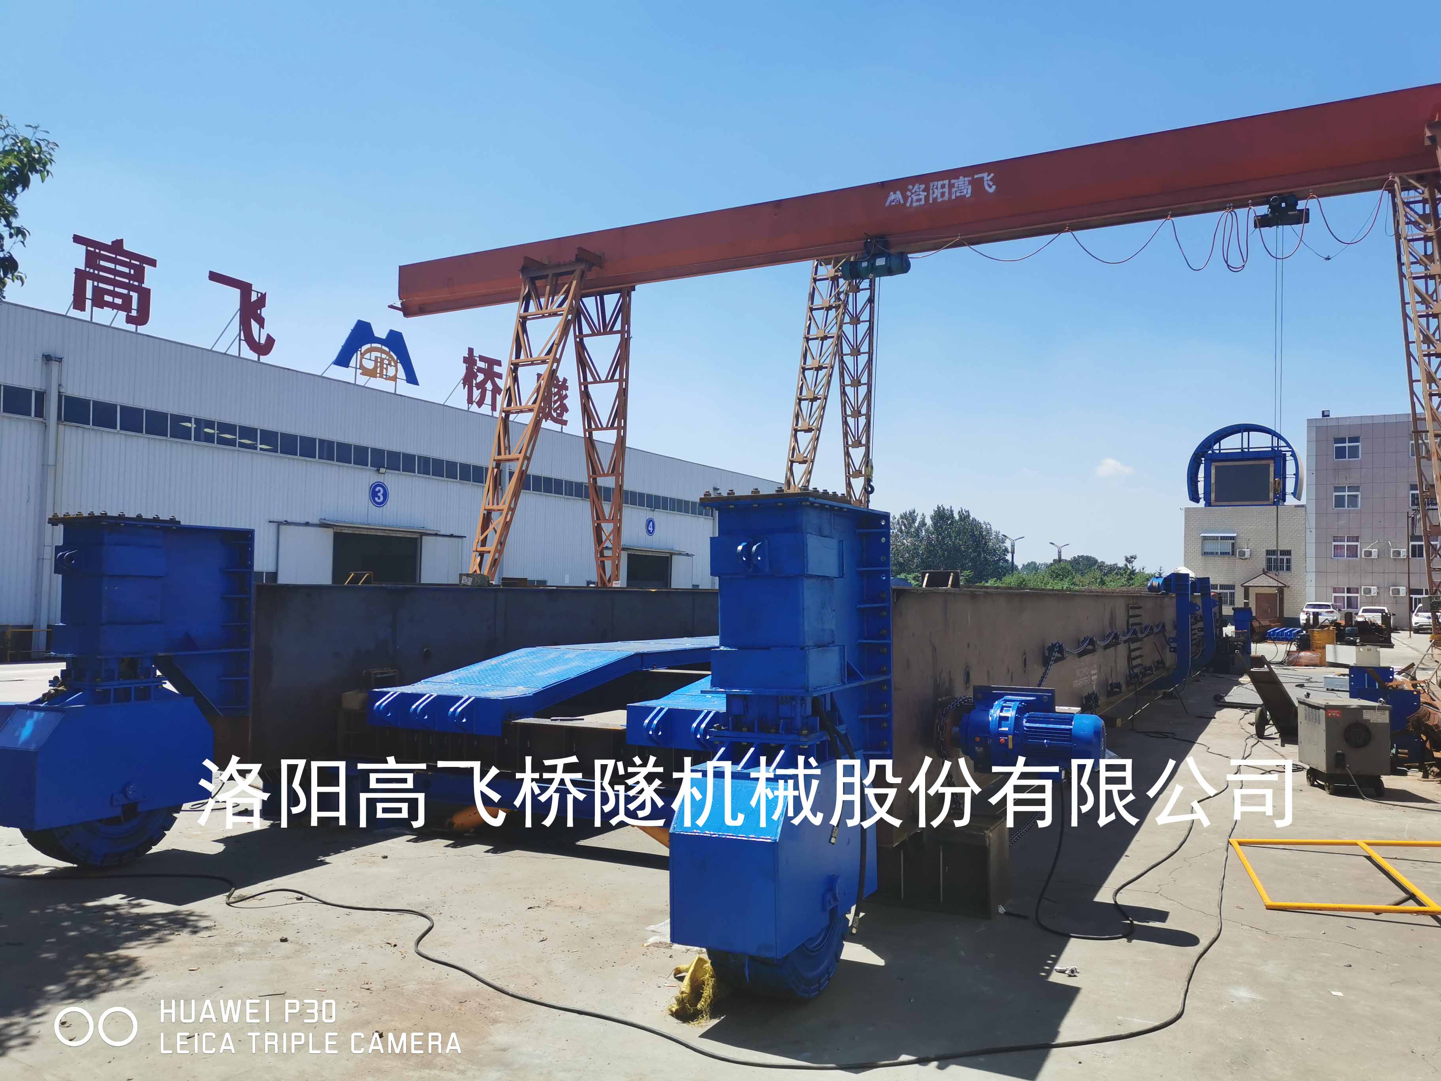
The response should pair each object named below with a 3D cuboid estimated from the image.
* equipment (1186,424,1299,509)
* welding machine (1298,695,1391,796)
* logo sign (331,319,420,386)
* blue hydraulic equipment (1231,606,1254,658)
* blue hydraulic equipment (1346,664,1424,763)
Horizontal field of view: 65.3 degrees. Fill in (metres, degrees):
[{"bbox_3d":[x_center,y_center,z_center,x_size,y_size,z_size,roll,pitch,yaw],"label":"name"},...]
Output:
[{"bbox_3d":[34.931,-4.995,75.000,6.750,5.250,1.700,0,-3,36],"label":"equipment"},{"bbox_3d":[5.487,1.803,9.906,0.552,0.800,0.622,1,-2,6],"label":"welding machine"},{"bbox_3d":[-10.743,-5.984,35.391,0.250,1.651,3.721,1,-2,26],"label":"logo sign"},{"bbox_3d":[11.751,2.252,25.226,0.430,1.450,0.500,1,-2,26],"label":"blue hydraulic equipment"},{"bbox_3d":[6.500,1.716,10.900,0.550,0.950,0.600,1,-2,0],"label":"blue hydraulic equipment"}]

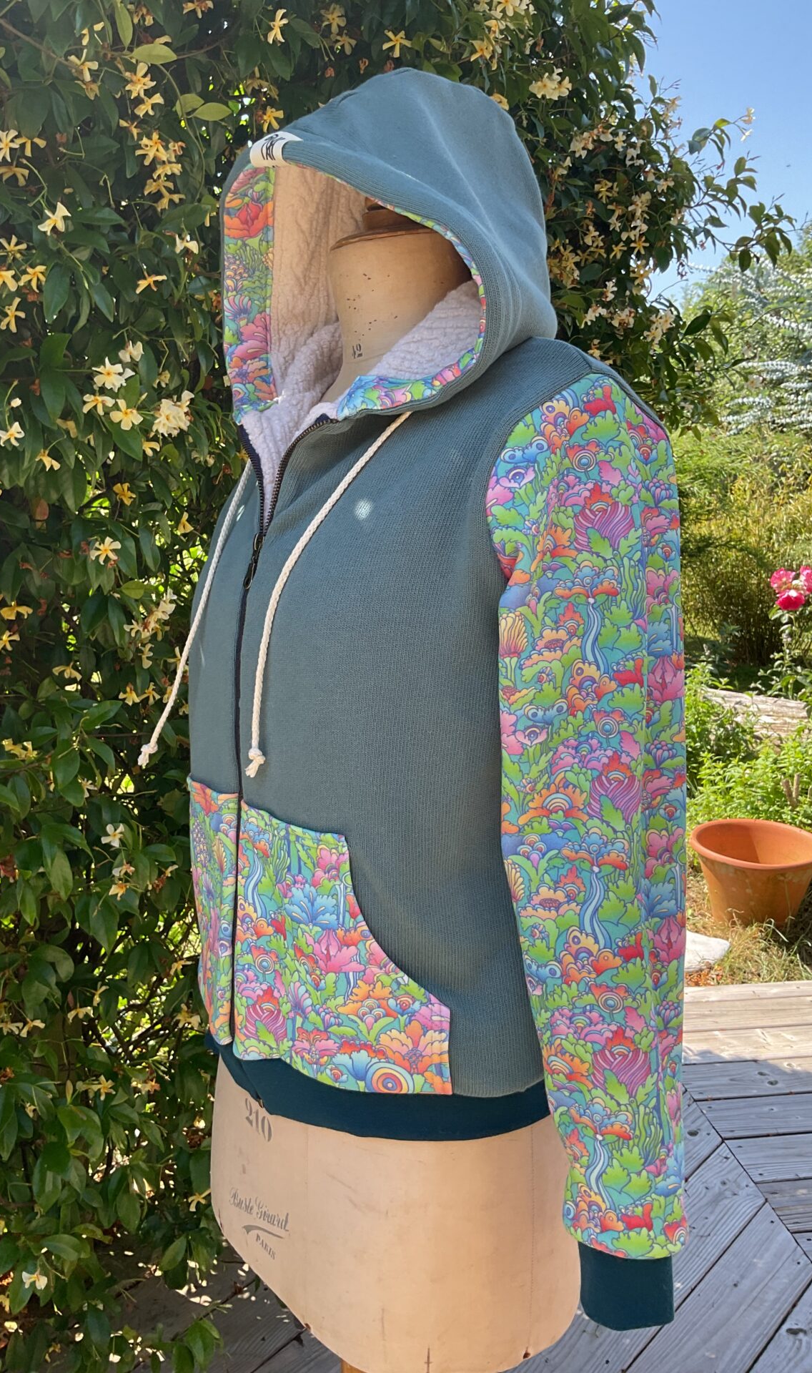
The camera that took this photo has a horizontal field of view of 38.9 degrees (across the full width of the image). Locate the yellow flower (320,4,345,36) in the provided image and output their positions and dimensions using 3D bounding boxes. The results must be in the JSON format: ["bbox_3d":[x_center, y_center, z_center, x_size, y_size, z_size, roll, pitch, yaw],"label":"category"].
[{"bbox_3d":[-0.077,-0.709,1.223,0.027,0.024,0.019,-1,10,-3],"label":"yellow flower"}]

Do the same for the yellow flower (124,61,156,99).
[{"bbox_3d":[-0.259,-0.591,1.122,0.029,0.028,0.022,-2,10,-12],"label":"yellow flower"}]

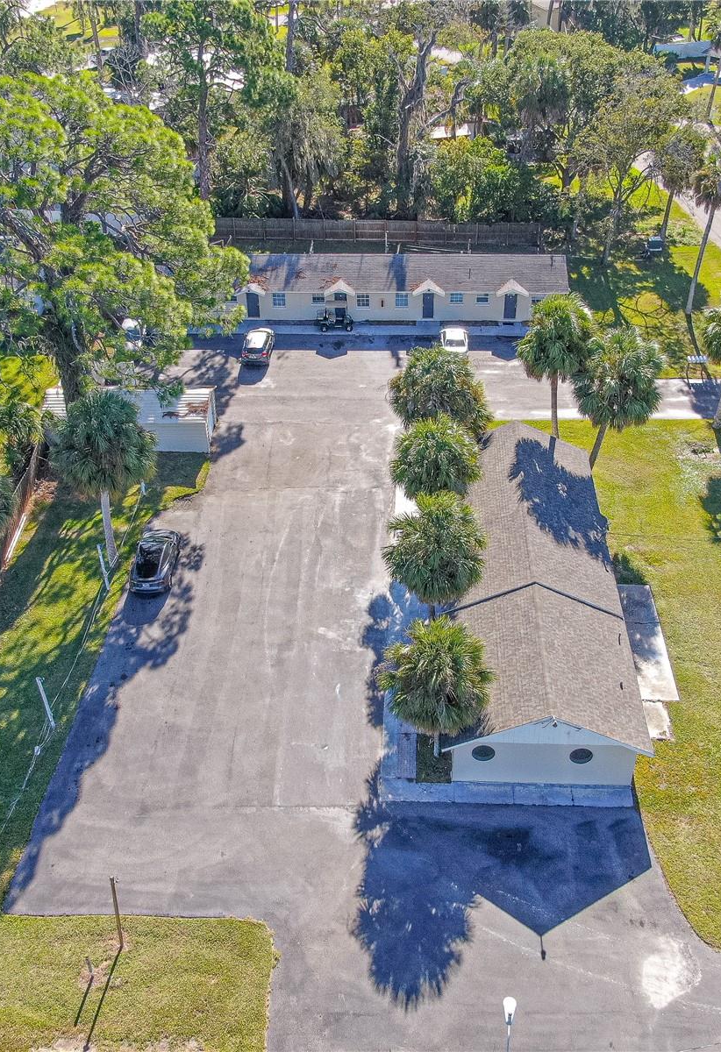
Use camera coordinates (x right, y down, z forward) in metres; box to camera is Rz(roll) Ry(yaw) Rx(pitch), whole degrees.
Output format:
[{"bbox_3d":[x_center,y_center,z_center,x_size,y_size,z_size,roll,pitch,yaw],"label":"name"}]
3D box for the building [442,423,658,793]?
[{"bbox_3d":[7.798,2.428,49.201,8.100,4.380,21.300,1,37,3],"label":"building"}]

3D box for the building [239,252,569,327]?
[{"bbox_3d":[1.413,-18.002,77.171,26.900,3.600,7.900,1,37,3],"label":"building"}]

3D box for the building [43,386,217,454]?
[{"bbox_3d":[-13.938,-6.336,63.386,10.100,2.500,3.800,1,35,4],"label":"building"}]

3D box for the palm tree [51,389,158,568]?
[{"bbox_3d":[-11.852,-1.943,50.704,4.925,9.700,4.925,1,36,3],"label":"palm tree"}]

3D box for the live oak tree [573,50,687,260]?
[{"bbox_3d":[20.275,-28.047,81.099,9.037,15.200,9.037,1,36,3],"label":"live oak tree"}]

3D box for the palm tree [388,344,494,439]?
[{"bbox_3d":[4.547,-7.111,60.304,5.600,6.400,5.300,-2,35,0],"label":"palm tree"}]

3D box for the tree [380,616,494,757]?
[{"bbox_3d":[2.999,6.852,41.188,4.300,7.150,4.300,1,37,3],"label":"tree"}]

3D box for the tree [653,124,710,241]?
[{"bbox_3d":[25.860,-27.861,85.865,4.445,9.100,4.445,1,36,3],"label":"tree"}]

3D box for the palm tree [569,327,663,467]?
[{"bbox_3d":[13.433,-5.979,55.915,4.900,9.100,4.900,-2,35,0],"label":"palm tree"}]

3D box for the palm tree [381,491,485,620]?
[{"bbox_3d":[3.271,2.351,46.617,4.450,7.800,4.450,1,37,3],"label":"palm tree"}]

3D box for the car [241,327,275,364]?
[{"bbox_3d":[-6.793,-12.505,71.823,1.840,1.600,4.400,2,37,5],"label":"car"}]

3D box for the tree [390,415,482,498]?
[{"bbox_3d":[3.728,-2.553,53.469,4.600,6.700,4.600,-2,35,0],"label":"tree"}]

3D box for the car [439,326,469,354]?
[{"bbox_3d":[6.513,-12.855,72.904,1.830,1.450,4.750,1,35,4],"label":"car"}]

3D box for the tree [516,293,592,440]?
[{"bbox_3d":[10.523,-8.027,58.212,4.400,10.000,4.400,-2,35,0],"label":"tree"}]

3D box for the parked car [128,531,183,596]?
[{"bbox_3d":[-10.183,1.541,52.828,1.920,1.500,4.720,-2,36,0],"label":"parked car"}]

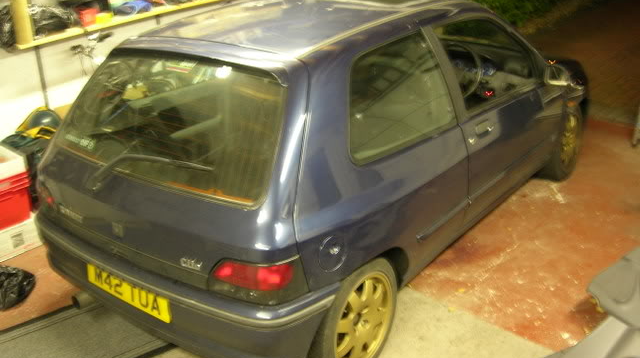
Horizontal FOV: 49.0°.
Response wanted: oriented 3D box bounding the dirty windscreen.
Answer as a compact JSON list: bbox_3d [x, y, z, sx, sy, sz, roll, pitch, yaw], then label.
[{"bbox_3d":[-0.619,-0.254,2.807,1.180,0.470,0.080,16,-8,33],"label":"dirty windscreen"}]

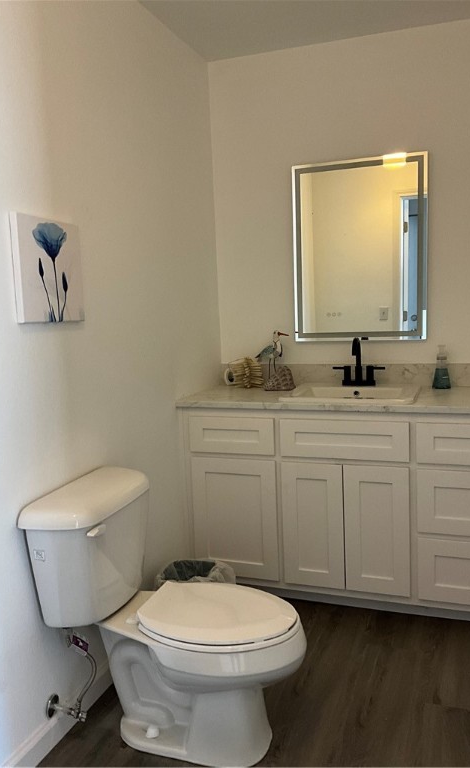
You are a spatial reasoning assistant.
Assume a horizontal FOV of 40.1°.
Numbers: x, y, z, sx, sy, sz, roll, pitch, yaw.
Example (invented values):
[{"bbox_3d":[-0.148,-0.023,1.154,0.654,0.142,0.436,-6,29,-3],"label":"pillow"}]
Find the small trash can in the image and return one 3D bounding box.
[{"bbox_3d":[-0.141,0.882,2.548,0.275,0.280,0.255,0,7,20],"label":"small trash can"}]

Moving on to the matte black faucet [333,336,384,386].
[{"bbox_3d":[0.555,-0.099,2.915,0.240,0.225,0.155,0,7,20],"label":"matte black faucet"}]

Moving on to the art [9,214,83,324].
[{"bbox_3d":[-0.550,-0.337,1.920,0.026,0.302,0.300,0,7,20],"label":"art"}]

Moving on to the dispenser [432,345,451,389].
[{"bbox_3d":[0.909,-0.075,2.828,0.078,0.190,0.076,0,7,20],"label":"dispenser"}]

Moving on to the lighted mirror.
[{"bbox_3d":[0.568,-0.609,2.959,0.608,0.815,0.036,0,7,20],"label":"lighted mirror"}]

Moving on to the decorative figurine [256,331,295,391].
[{"bbox_3d":[0.186,-0.110,2.985,0.192,0.272,0.090,0,7,20],"label":"decorative figurine"}]

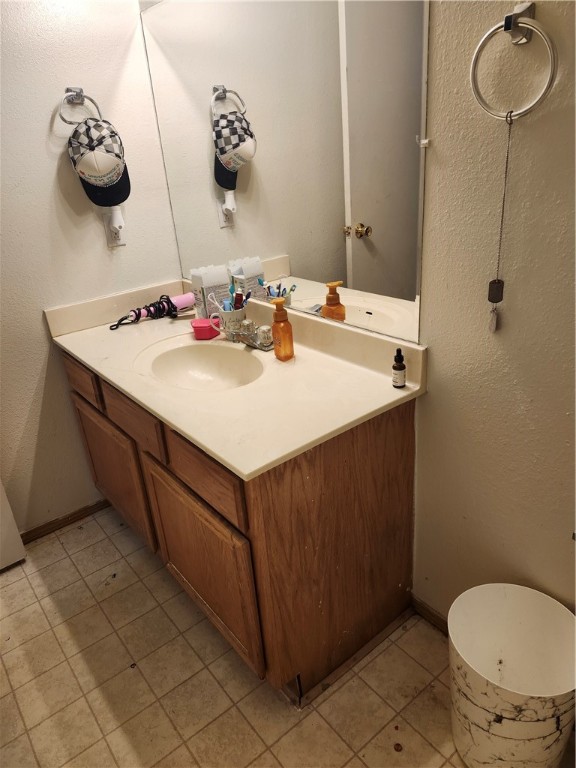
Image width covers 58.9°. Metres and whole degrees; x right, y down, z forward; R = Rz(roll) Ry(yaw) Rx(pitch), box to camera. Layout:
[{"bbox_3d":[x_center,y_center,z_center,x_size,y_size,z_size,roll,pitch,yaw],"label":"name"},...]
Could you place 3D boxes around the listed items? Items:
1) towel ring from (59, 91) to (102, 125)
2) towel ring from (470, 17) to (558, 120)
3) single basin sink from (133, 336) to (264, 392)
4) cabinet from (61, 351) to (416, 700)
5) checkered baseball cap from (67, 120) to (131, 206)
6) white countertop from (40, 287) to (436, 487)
[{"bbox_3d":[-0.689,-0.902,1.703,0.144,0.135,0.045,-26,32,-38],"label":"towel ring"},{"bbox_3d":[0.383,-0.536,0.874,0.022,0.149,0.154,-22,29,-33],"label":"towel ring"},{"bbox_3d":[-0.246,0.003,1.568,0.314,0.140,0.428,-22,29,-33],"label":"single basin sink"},{"bbox_3d":[-0.229,0.278,1.763,0.555,0.764,1.241,-22,29,-33],"label":"cabinet"},{"bbox_3d":[-0.642,-0.753,1.742,0.184,0.284,0.149,-13,28,-10],"label":"checkered baseball cap"},{"bbox_3d":[-0.262,-0.123,1.578,0.558,0.122,1.256,-22,29,-33],"label":"white countertop"}]

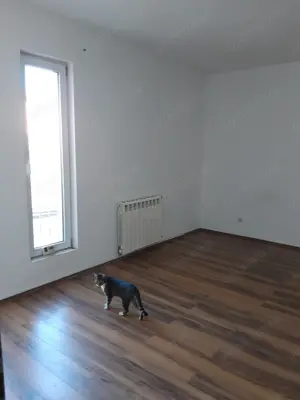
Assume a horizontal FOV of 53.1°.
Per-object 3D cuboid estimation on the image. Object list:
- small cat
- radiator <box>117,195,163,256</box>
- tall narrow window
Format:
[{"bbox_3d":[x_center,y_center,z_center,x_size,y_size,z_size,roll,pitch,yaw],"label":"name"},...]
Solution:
[{"bbox_3d":[-0.254,0.832,2.613,0.540,0.295,0.140,7,11,32],"label":"small cat"},{"bbox_3d":[-0.113,0.310,3.941,0.095,0.640,0.769,9,13,40],"label":"radiator"},{"bbox_3d":[-1.033,-0.390,3.021,0.080,1.898,0.510,9,13,40],"label":"tall narrow window"}]

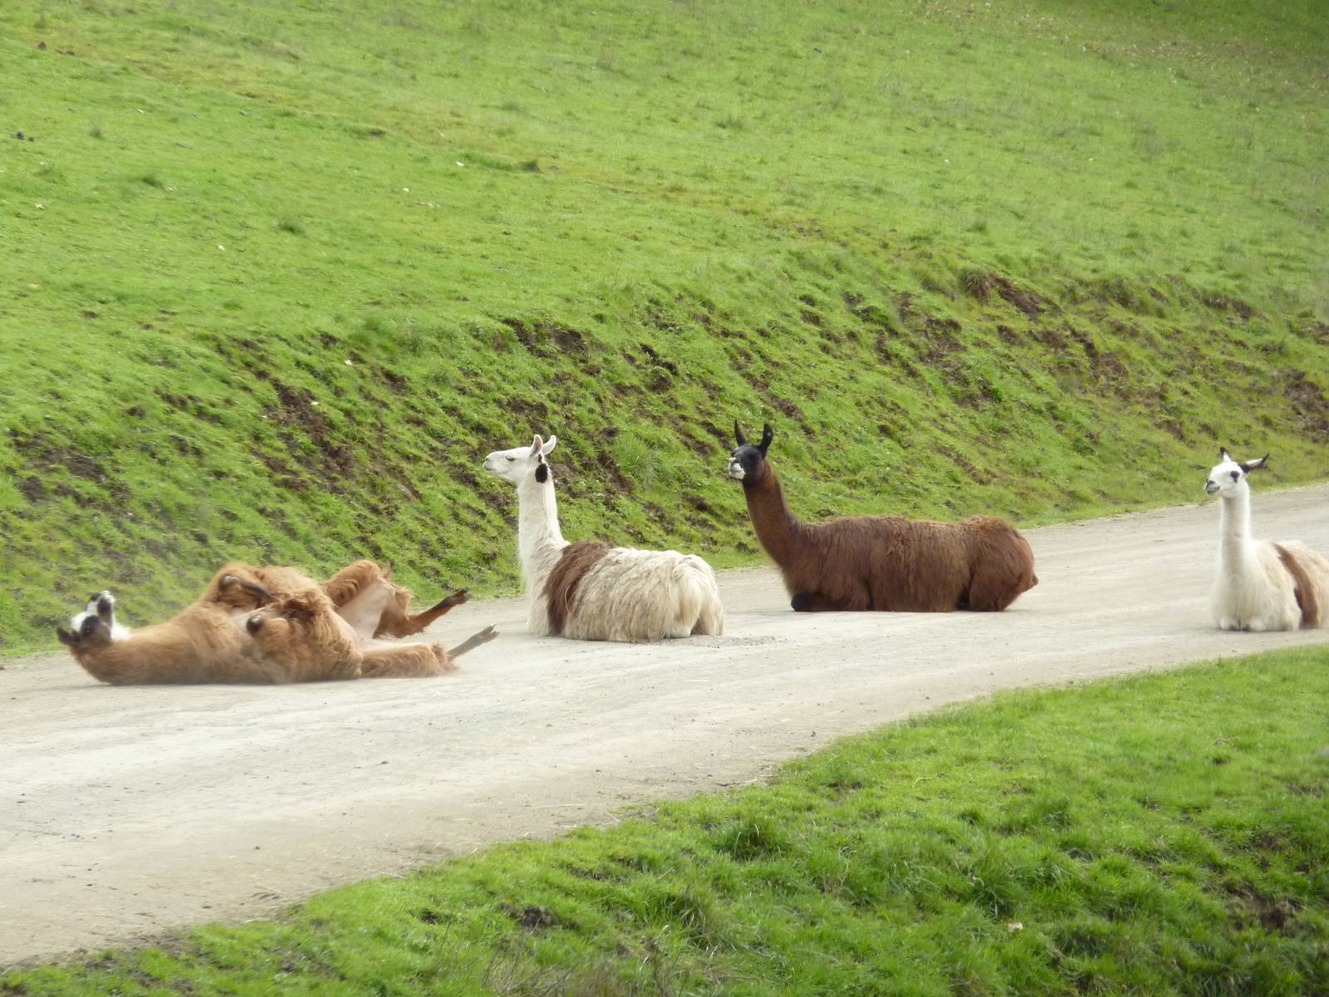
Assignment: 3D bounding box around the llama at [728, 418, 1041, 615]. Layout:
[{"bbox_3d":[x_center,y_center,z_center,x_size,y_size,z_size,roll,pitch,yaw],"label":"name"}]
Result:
[{"bbox_3d":[1.126,0.097,48.000,1.570,0.970,0.550,-1,6,-6],"label":"llama"}]

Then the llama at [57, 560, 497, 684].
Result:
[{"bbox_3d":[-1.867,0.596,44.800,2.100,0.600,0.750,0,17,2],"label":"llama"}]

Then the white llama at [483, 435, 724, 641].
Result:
[{"bbox_3d":[-0.307,0.198,46.600,1.300,1.000,0.580,5,8,45],"label":"white llama"}]

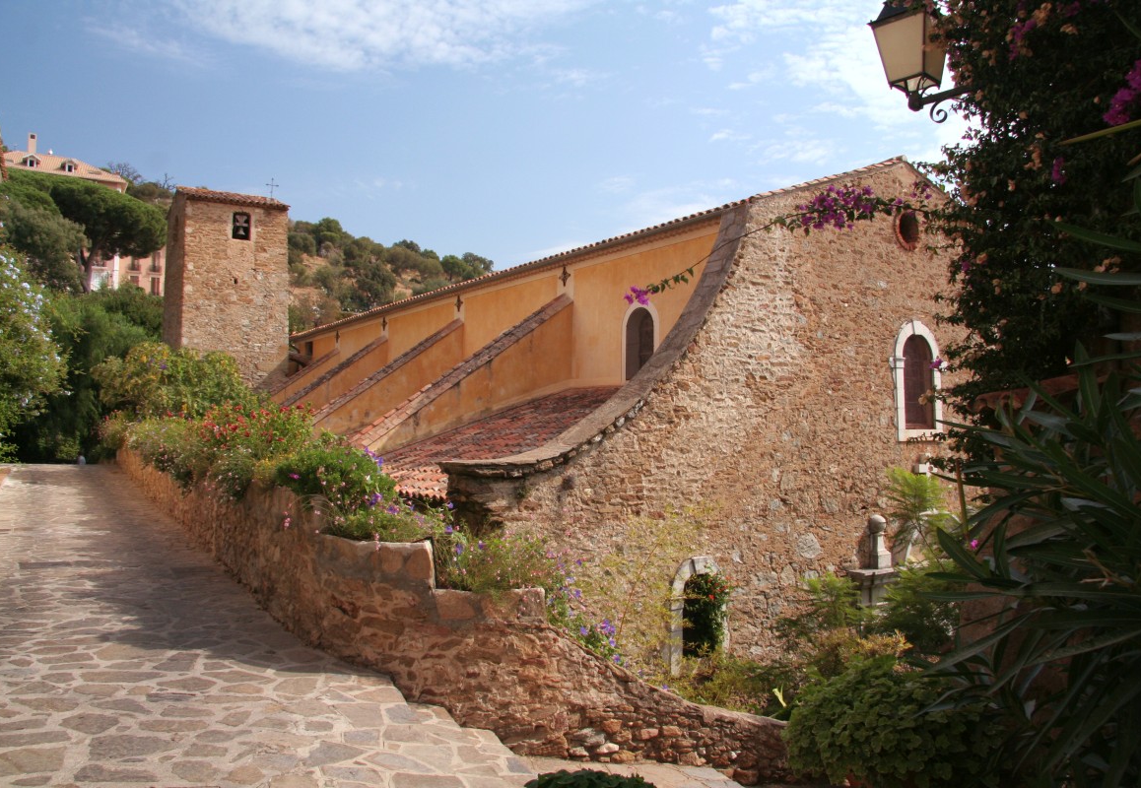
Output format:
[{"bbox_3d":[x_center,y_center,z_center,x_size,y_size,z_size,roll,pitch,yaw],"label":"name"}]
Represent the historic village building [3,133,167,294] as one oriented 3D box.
[{"bbox_3d":[-60.502,-21.742,109.000,21.000,19.500,12.000,2,-3,-35],"label":"historic village building"}]

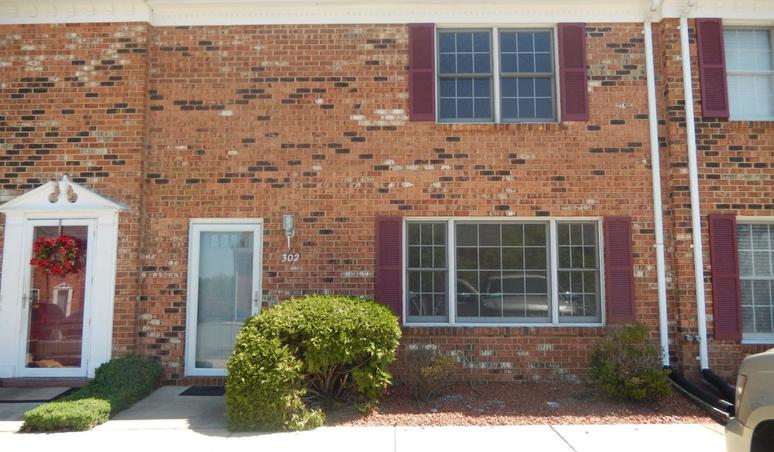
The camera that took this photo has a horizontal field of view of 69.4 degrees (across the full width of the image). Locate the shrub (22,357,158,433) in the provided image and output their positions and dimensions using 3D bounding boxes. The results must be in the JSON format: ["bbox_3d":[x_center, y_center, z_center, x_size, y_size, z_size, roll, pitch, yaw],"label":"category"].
[{"bbox_3d":[-3.260,1.849,6.407,0.770,0.530,1.700,0,-6,1],"label":"shrub"}]

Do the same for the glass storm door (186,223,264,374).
[{"bbox_3d":[-2.179,0.937,7.467,0.983,2.092,0.120,0,-6,1],"label":"glass storm door"}]

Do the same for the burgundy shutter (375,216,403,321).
[{"bbox_3d":[0.027,0.578,7.461,0.355,1.416,0.040,0,-6,1],"label":"burgundy shutter"}]

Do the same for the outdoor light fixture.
[{"bbox_3d":[-1.305,0.076,7.434,0.135,0.448,0.170,0,-6,0],"label":"outdoor light fixture"}]

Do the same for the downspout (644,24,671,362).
[{"bbox_3d":[3.638,-0.540,7.510,0.085,4.742,0.075,0,-6,0],"label":"downspout"}]

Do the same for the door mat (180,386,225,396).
[{"bbox_3d":[-2.178,2.078,7.044,0.720,0.015,0.440,0,-6,1],"label":"door mat"}]

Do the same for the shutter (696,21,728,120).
[{"bbox_3d":[4.431,-2.154,7.600,0.370,1.400,0.040,0,-6,0],"label":"shutter"}]

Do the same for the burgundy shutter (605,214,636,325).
[{"bbox_3d":[3.095,0.582,7.426,0.370,1.423,0.040,0,-6,1],"label":"burgundy shutter"}]

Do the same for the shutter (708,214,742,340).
[{"bbox_3d":[4.415,0.662,7.303,0.355,1.632,0.040,0,-6,1],"label":"shutter"}]

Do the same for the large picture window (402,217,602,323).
[{"bbox_3d":[1.554,0.605,7.479,2.666,1.429,0.110,0,-6,0],"label":"large picture window"}]

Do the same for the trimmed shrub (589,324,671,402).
[{"bbox_3d":[2.937,1.633,6.834,0.959,0.839,0.840,0,-6,1],"label":"trimmed shrub"}]

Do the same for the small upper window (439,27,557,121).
[{"bbox_3d":[1.531,-2.111,7.774,1.692,1.377,0.100,0,-6,0],"label":"small upper window"}]

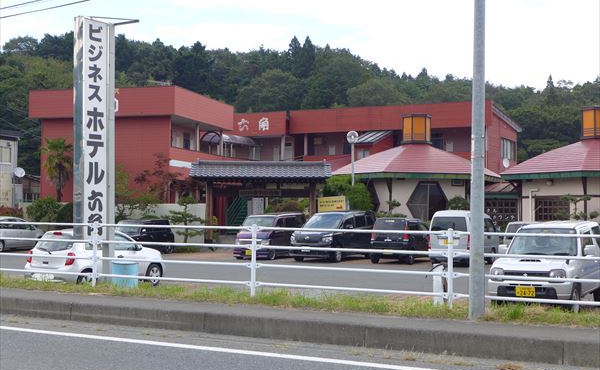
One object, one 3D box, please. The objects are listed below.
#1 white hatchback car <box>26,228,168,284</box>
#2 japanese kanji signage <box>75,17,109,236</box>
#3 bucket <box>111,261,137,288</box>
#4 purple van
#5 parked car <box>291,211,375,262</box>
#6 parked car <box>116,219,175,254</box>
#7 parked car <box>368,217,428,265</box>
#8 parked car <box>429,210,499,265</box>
[{"bbox_3d":[-4.991,1.847,21.779,1.680,1.510,3.780,0,-1,28],"label":"white hatchback car"},{"bbox_3d":[-3.739,-0.997,15.622,0.220,3.920,0.600,0,-1,33],"label":"japanese kanji signage"},{"bbox_3d":[-3.000,1.562,14.884,0.450,0.500,0.450,0,-1,0],"label":"bucket"},{"bbox_3d":[-1.070,1.894,32.283,1.475,1.670,3.395,0,-1,27],"label":"purple van"},{"bbox_3d":[1.361,1.896,32.411,1.700,1.820,4.500,0,-1,30],"label":"parked car"},{"bbox_3d":[-6.995,2.237,36.993,1.680,1.530,3.900,0,-1,24],"label":"parked car"},{"bbox_3d":[3.669,1.950,30.822,1.475,1.550,3.395,0,-1,23],"label":"parked car"},{"bbox_3d":[5.730,1.841,30.339,1.475,1.880,3.395,0,-1,29],"label":"parked car"}]

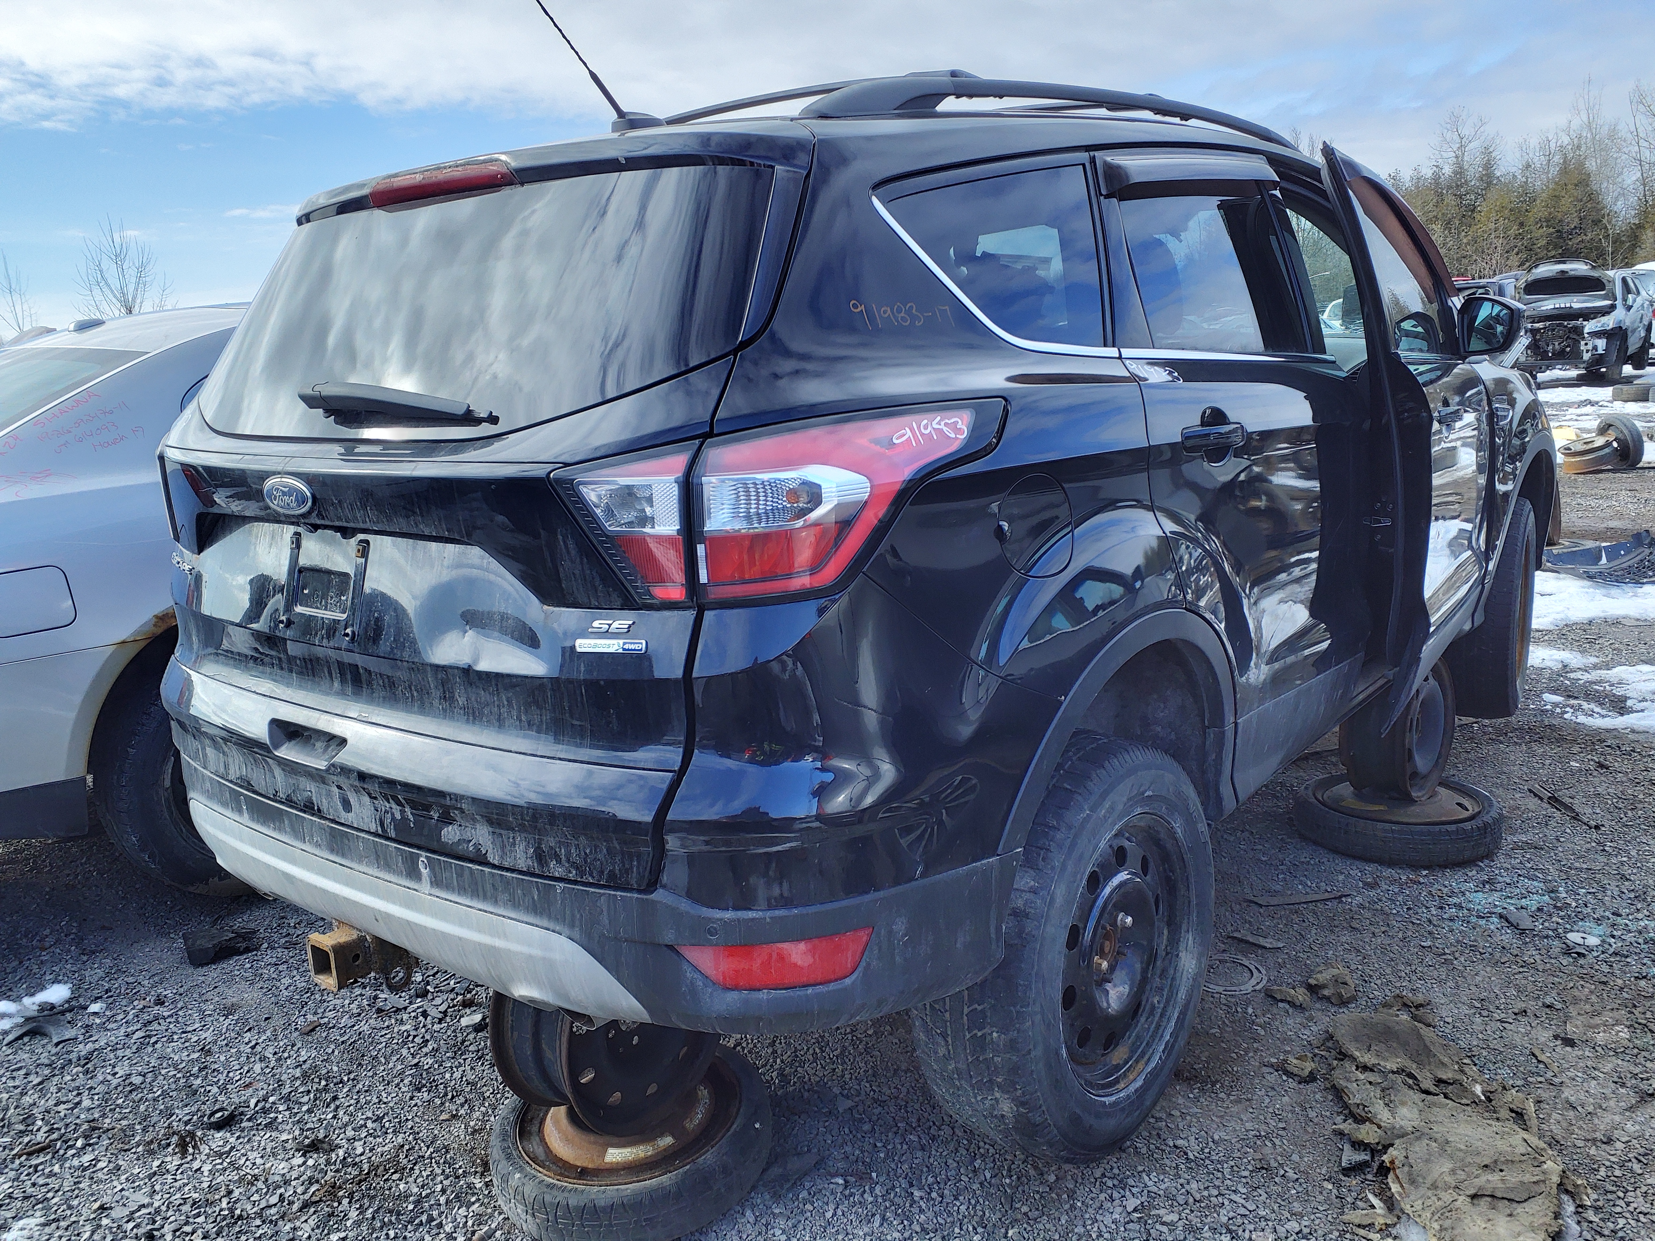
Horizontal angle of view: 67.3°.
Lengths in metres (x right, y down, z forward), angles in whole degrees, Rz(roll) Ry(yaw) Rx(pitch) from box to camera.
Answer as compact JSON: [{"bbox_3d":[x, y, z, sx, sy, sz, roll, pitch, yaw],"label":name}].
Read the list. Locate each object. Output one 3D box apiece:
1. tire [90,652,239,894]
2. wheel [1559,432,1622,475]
[{"bbox_3d":[-1.690,0.440,3.530,0.220,0.660,0.660,3,14,41],"label":"tire"},{"bbox_3d":[6.199,-1.357,10.100,0.420,0.165,0.420,-13,12,32],"label":"wheel"}]

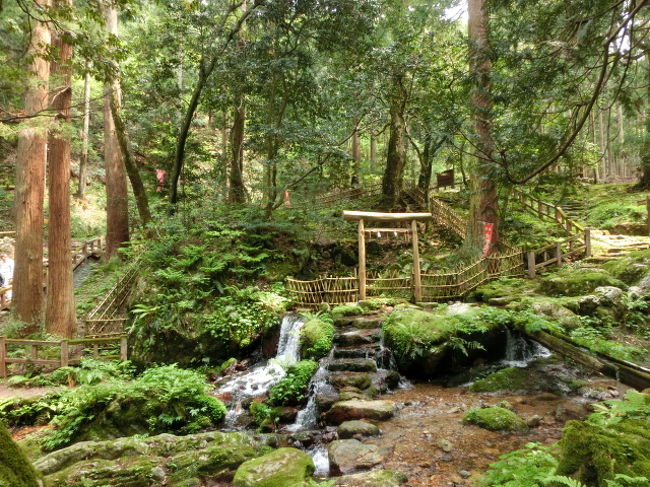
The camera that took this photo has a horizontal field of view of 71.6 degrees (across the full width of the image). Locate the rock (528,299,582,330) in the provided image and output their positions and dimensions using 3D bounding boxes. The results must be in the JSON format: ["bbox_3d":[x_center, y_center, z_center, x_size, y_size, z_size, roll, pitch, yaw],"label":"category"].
[{"bbox_3d":[4.580,1.420,9.000,0.950,0.570,0.700,0,0,17],"label":"rock"}]

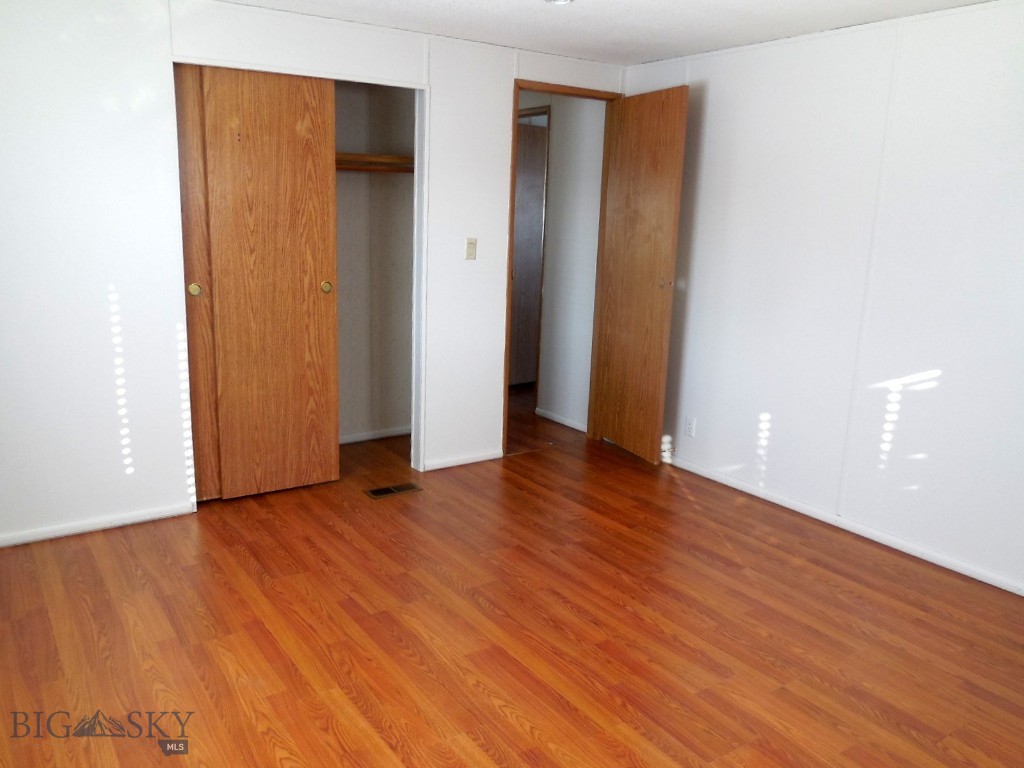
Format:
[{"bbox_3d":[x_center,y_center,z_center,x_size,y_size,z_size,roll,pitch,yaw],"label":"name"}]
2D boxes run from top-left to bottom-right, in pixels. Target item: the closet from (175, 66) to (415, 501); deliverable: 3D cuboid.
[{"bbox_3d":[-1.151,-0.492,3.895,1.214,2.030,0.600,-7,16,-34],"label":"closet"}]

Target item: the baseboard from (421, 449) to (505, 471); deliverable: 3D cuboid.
[{"bbox_3d":[-0.280,0.442,4.358,0.531,0.058,0.020,-7,16,-34],"label":"baseboard"}]

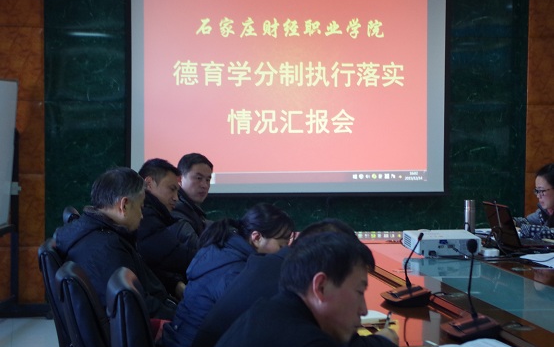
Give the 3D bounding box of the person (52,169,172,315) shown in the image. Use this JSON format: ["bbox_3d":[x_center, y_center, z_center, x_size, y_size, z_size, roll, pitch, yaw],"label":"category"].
[{"bbox_3d":[-0.460,0.609,4.720,0.800,1.270,0.550,-1,4,-19],"label":"person"}]

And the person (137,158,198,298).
[{"bbox_3d":[-0.400,0.558,5.500,0.800,1.280,0.550,0,3,-8],"label":"person"}]

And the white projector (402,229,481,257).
[{"bbox_3d":[0.835,0.354,6.390,0.315,0.084,0.255,0,8,-11],"label":"white projector"}]

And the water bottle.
[{"bbox_3d":[1.112,0.251,7.250,0.064,0.215,0.064,0,3,-11],"label":"water bottle"}]

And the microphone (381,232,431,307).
[{"bbox_3d":[0.490,0.362,4.870,0.175,0.264,0.155,0,3,-11],"label":"microphone"}]

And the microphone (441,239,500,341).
[{"bbox_3d":[0.645,0.382,4.160,0.175,0.312,0.160,0,3,-11],"label":"microphone"}]

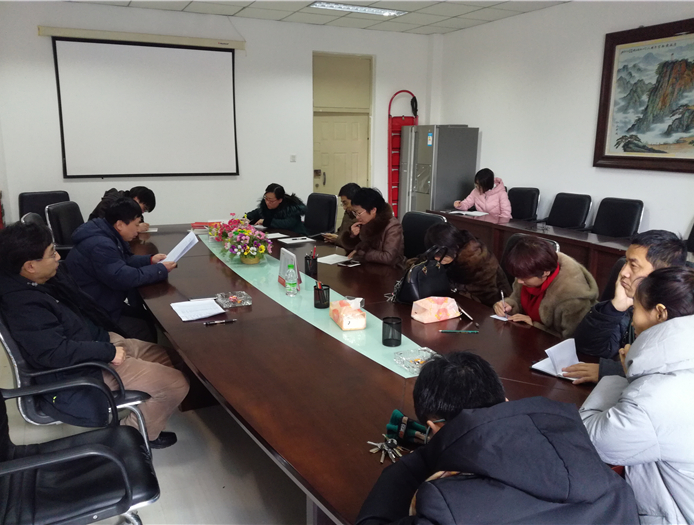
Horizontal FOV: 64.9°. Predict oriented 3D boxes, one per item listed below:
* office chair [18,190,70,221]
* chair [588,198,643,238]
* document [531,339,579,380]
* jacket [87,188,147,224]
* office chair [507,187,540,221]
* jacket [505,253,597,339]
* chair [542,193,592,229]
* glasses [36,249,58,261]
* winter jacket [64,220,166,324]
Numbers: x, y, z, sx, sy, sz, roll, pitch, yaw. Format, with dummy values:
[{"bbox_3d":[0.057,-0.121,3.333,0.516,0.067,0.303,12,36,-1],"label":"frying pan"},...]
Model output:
[{"bbox_3d":[-2.944,-0.156,5.346,0.570,1.000,0.620,-8,15,-31],"label":"office chair"},{"bbox_3d":[2.417,-0.097,5.296,0.620,1.000,0.570,-8,16,-33],"label":"chair"},{"bbox_3d":[0.847,0.358,2.108,0.200,0.100,0.210,-12,18,-43],"label":"document"},{"bbox_3d":[-2.147,-0.364,5.036,0.500,0.610,0.500,-4,14,-20],"label":"jacket"},{"bbox_3d":[1.842,-0.366,6.430,0.620,1.000,0.570,-8,16,-33],"label":"office chair"},{"bbox_3d":[1.036,0.272,2.801,0.530,0.650,0.560,12,18,42],"label":"jacket"},{"bbox_3d":[2.183,-0.175,5.806,0.620,1.020,0.570,-11,18,-42],"label":"chair"},{"bbox_3d":[-1.359,-0.040,2.397,0.135,0.045,0.140,3,11,-21],"label":"glasses"},{"bbox_3d":[-1.351,0.059,3.203,0.550,0.630,0.540,-6,15,-26],"label":"winter jacket"}]

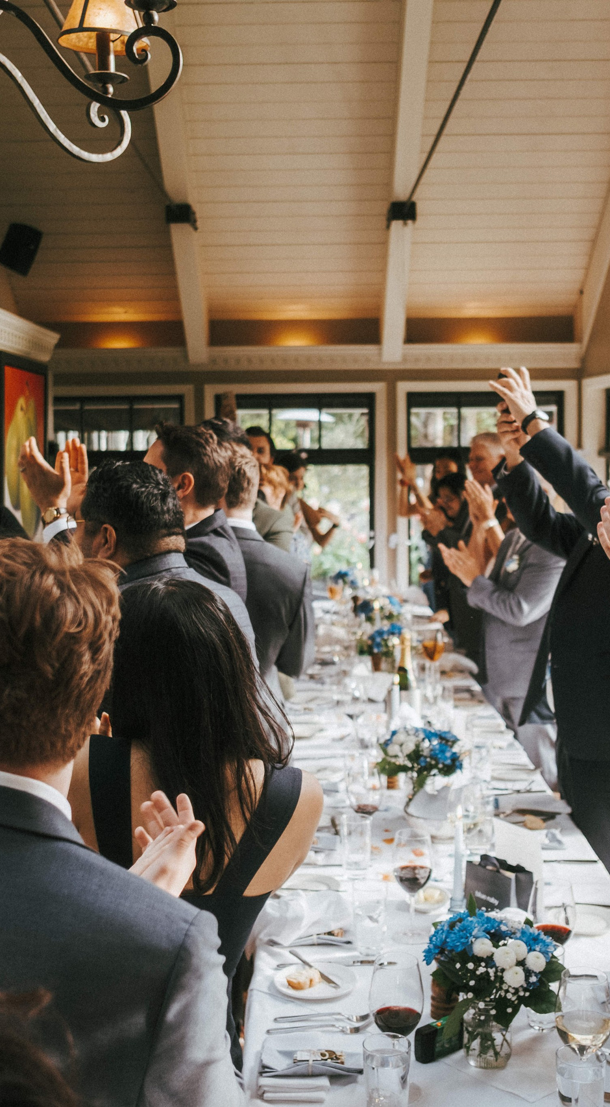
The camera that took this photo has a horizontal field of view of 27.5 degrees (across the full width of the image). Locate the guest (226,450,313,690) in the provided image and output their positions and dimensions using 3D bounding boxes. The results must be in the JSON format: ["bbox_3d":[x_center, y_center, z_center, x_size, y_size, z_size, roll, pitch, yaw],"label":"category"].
[{"bbox_3d":[-0.184,0.527,3.878,0.500,1.729,0.380,0,5,4],"label":"guest"}]

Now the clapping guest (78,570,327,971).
[{"bbox_3d":[-0.159,0.799,1.989,0.420,1.526,0.360,-1,5,-4],"label":"clapping guest"}]

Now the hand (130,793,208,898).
[{"bbox_3d":[-0.168,0.358,1.500,0.100,0.155,0.100,0,5,11],"label":"hand"}]

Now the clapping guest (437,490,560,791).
[{"bbox_3d":[0.832,0.437,4.925,0.520,1.692,0.500,-3,6,-26],"label":"clapping guest"}]

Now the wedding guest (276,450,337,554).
[{"bbox_3d":[-0.014,0.280,6.876,0.460,1.678,0.440,2,6,27],"label":"wedding guest"}]

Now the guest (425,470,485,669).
[{"bbox_3d":[0.714,0.394,6.071,0.460,1.575,0.460,-4,6,-31],"label":"guest"}]

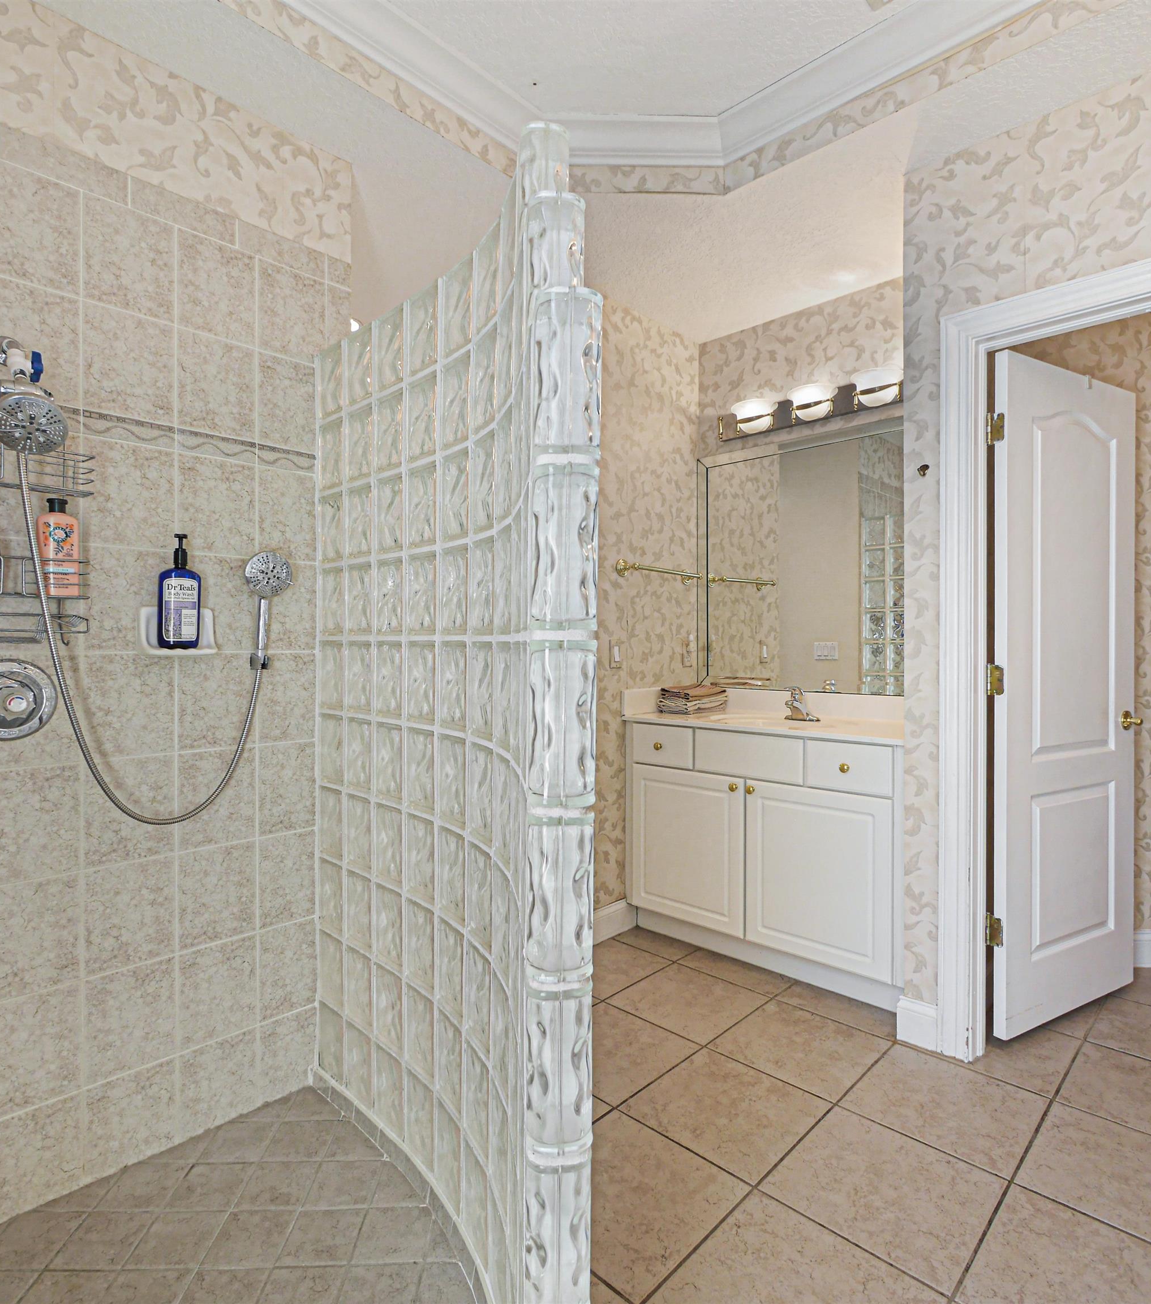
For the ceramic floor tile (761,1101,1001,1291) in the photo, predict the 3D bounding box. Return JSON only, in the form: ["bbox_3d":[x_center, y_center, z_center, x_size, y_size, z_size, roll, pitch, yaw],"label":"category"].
[{"bbox_3d":[0.679,1.173,1.547,0.395,0.010,0.395,0,0,44],"label":"ceramic floor tile"}]

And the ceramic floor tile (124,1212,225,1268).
[{"bbox_3d":[-0.836,1.238,1.478,0.148,0.010,0.148,0,0,-3],"label":"ceramic floor tile"}]

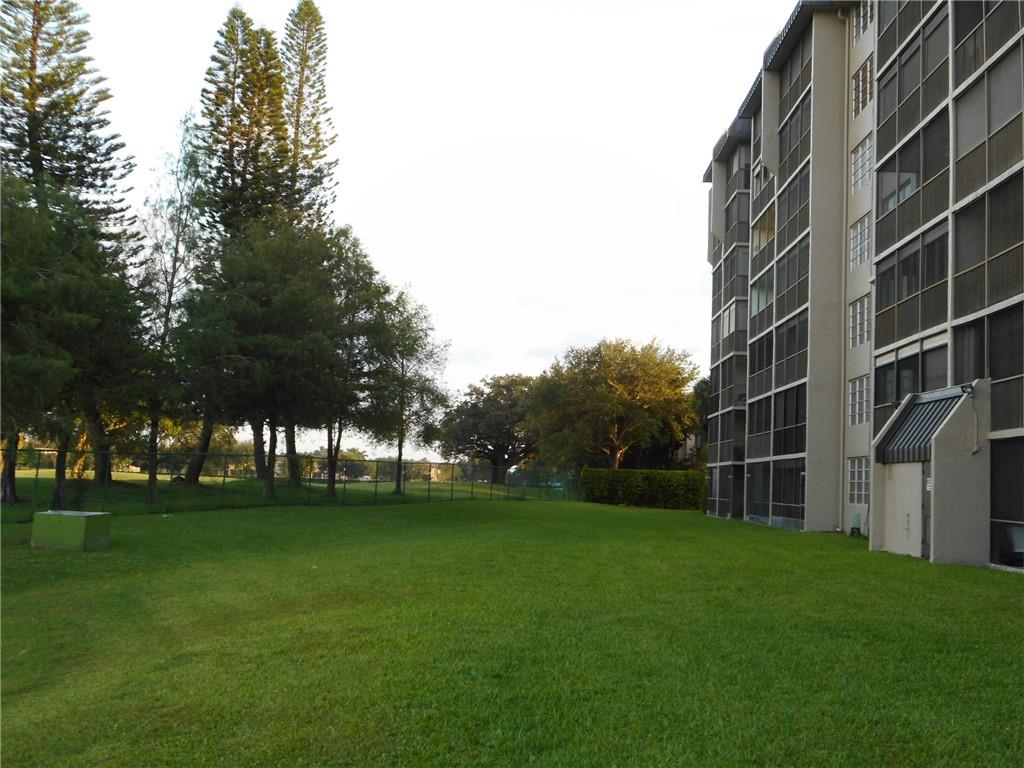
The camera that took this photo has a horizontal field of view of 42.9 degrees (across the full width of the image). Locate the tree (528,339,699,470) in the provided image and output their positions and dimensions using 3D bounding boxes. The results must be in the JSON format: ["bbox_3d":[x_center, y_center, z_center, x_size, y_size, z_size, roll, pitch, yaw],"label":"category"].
[{"bbox_3d":[7.486,2.729,96.000,12.000,12.100,11.500,2,-4,1],"label":"tree"}]

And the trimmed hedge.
[{"bbox_3d":[8.367,6.719,82.500,8.000,2.450,1.500,2,-4,1],"label":"trimmed hedge"}]

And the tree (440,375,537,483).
[{"bbox_3d":[-1.858,4.287,124.000,10.200,10.300,10.200,2,-4,1],"label":"tree"}]

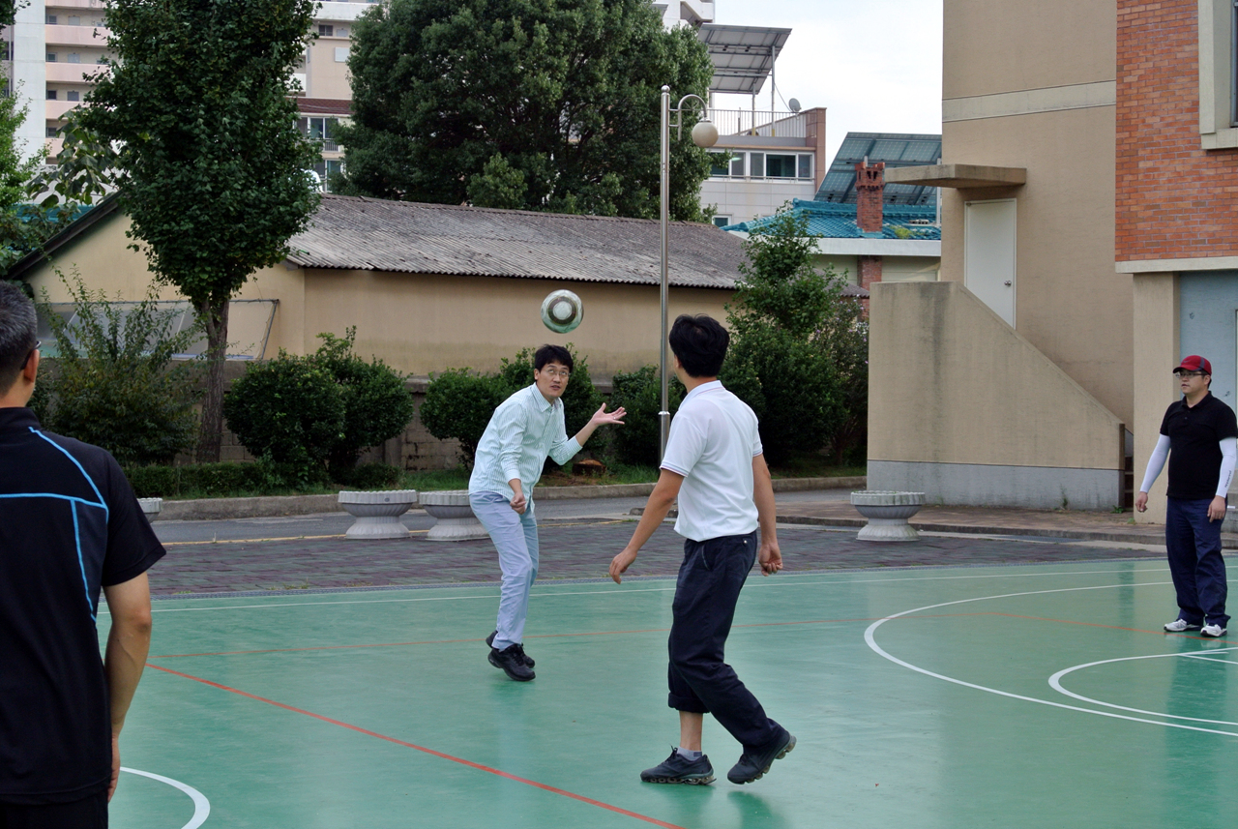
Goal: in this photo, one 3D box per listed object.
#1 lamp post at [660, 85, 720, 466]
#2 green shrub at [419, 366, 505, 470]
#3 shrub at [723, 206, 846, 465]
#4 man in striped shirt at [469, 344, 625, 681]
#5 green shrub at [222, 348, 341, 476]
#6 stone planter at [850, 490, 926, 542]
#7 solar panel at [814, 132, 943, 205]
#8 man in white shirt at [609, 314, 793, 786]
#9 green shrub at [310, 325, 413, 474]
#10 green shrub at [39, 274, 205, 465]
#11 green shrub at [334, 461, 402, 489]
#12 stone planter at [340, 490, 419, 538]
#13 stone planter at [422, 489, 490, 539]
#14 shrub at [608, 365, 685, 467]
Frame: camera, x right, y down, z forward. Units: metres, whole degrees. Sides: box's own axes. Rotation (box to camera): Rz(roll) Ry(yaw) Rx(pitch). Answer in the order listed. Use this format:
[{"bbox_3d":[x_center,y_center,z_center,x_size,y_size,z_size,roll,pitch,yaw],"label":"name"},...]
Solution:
[{"bbox_3d":[0.973,-1.845,35.600,0.830,5.500,0.380,0,1,0],"label":"lamp post"},{"bbox_3d":[-2.291,0.071,37.600,1.330,1.500,1.300,0,1,0],"label":"green shrub"},{"bbox_3d":[2.734,-1.291,42.000,2.050,4.300,2.000,0,1,0],"label":"shrub"},{"bbox_3d":[-0.379,0.503,13.050,0.750,1.710,0.620,1,1,44],"label":"man in striped shirt"},{"bbox_3d":[-4.419,0.013,33.600,1.600,1.700,1.500,1,1,0],"label":"green shrub"},{"bbox_3d":[2.696,1.021,25.500,0.755,0.470,0.755,1,1,0],"label":"stone planter"},{"bbox_3d":[7.980,-6.840,71.200,4.300,0.130,2.900,0,-36,-17],"label":"solar panel"},{"bbox_3d":[0.319,0.505,9.600,0.620,1.760,0.580,1,1,44],"label":"man in white shirt"},{"bbox_3d":[-3.480,-0.144,34.400,1.450,2.000,1.400,1,1,0],"label":"green shrub"},{"bbox_3d":[-6.483,-0.501,33.000,2.150,2.650,2.000,1,1,0],"label":"green shrub"},{"bbox_3d":[-3.211,0.780,32.600,0.880,0.380,0.700,0,1,0],"label":"green shrub"},{"bbox_3d":[-2.363,0.982,25.000,0.775,0.460,0.775,1,1,0],"label":"stone planter"},{"bbox_3d":[-1.547,0.984,24.700,0.770,0.460,0.770,1,1,0],"label":"stone planter"},{"bbox_3d":[0.451,0.023,40.300,1.280,1.620,1.250,0,1,0],"label":"shrub"}]

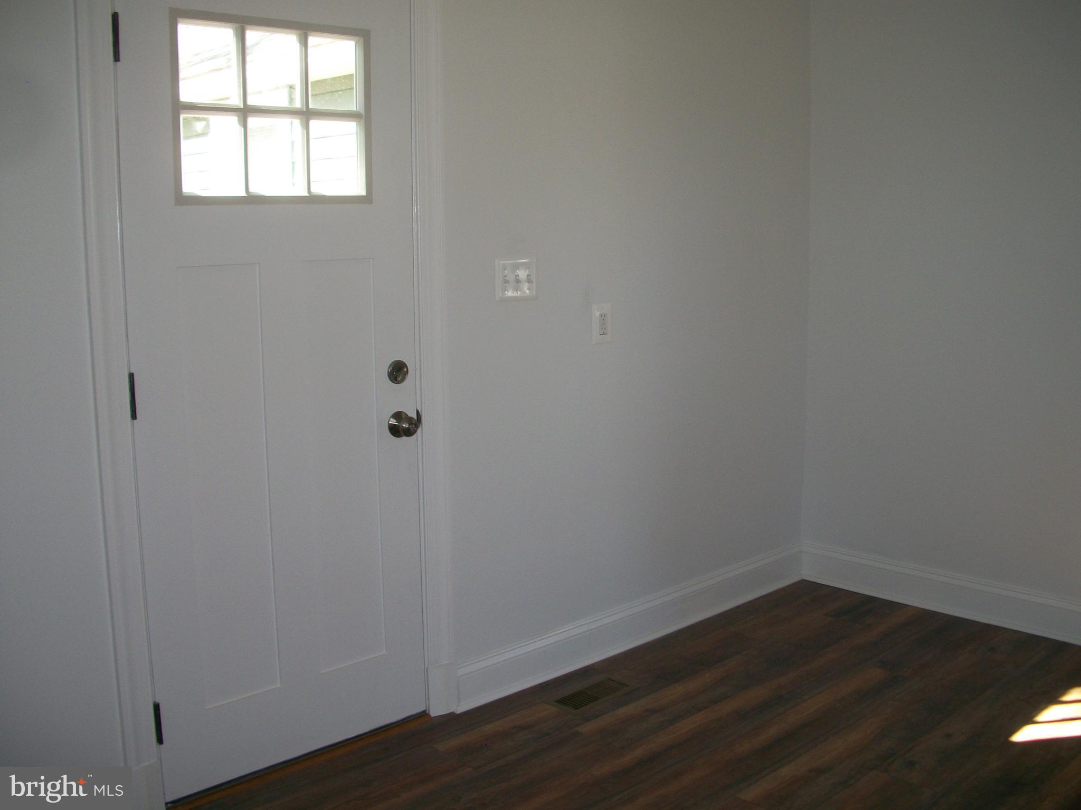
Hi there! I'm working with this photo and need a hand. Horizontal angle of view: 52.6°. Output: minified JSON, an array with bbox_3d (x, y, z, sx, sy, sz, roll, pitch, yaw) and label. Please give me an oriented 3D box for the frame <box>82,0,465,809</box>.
[{"bbox_3d":[-0.646,-0.125,2.734,0.961,2.130,0.110,-8,11,-43],"label":"frame"}]

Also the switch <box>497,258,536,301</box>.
[{"bbox_3d":[-0.067,-0.367,3.203,0.161,0.119,0.012,-8,11,-43],"label":"switch"}]

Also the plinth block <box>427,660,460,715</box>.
[{"bbox_3d":[-0.279,0.808,3.120,0.095,0.150,0.024,-9,12,-43],"label":"plinth block"}]

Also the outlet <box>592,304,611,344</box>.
[{"bbox_3d":[0.198,-0.258,3.475,0.081,0.125,0.010,-8,11,-43],"label":"outlet"}]

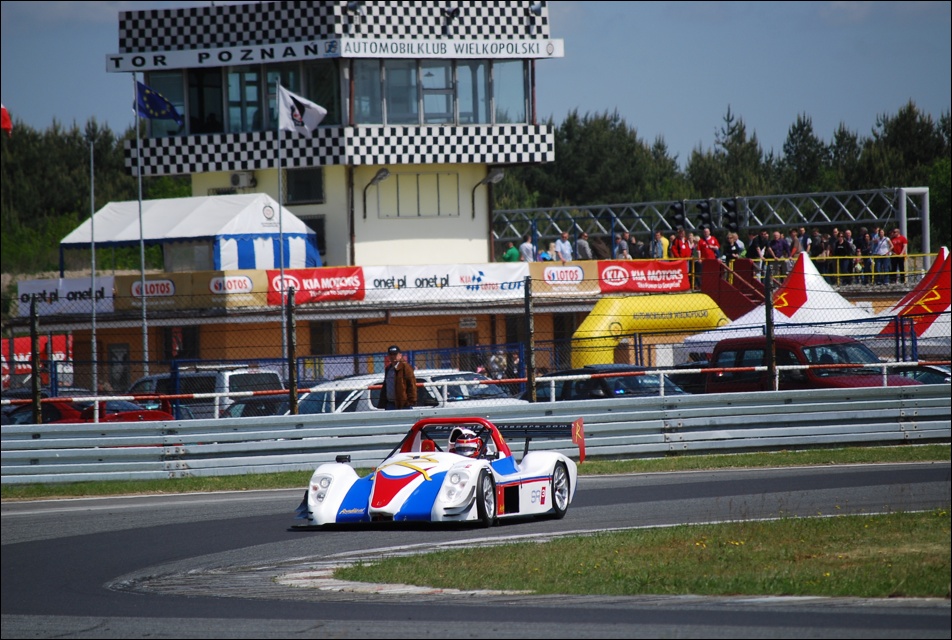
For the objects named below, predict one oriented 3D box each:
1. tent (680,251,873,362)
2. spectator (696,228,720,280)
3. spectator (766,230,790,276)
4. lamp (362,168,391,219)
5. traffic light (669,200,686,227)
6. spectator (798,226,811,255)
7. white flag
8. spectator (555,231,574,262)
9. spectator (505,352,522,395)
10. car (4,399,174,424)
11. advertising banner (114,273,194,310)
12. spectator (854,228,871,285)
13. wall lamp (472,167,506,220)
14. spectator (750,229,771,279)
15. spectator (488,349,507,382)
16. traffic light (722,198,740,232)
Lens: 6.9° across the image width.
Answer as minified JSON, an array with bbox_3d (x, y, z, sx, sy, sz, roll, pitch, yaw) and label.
[{"bbox_3d":[7.616,0.499,184.960,4.500,4.200,4.500,-2,0,14],"label":"tent"},{"bbox_3d":[7.104,-1.875,242.500,0.660,1.860,0.420,-2,0,6],"label":"spectator"},{"bbox_3d":[9.365,-1.848,245.000,0.660,1.740,0.450,-2,0,7],"label":"spectator"},{"bbox_3d":[-3.290,-4.171,264.300,1.100,1.680,0.320,-2,0,42],"label":"lamp"},{"bbox_3d":[6.781,-3.424,267.000,0.420,1.080,0.370,-2,0,-38],"label":"traffic light"},{"bbox_3d":[10.197,-1.946,246.500,0.500,1.830,0.350,-2,0,30],"label":"spectator"},{"bbox_3d":[-4.764,-5.769,219.000,1.300,1.420,0.250,-2,0,-3],"label":"white flag"},{"bbox_3d":[2.715,-1.796,241.337,0.520,1.750,0.360,-2,0,-12],"label":"spectator"},{"bbox_3d":[1.109,1.745,226.002,0.520,1.700,0.360,-2,0,12],"label":"spectator"},{"bbox_3d":[-6.715,1.900,127.000,1.720,1.320,4.300,-2,0,-39],"label":"car"},{"bbox_3d":[-9.257,-0.788,228.773,0.050,1.016,3.051,-2,0,45],"label":"advertising banner"},{"bbox_3d":[12.229,-2.004,251.000,0.520,1.790,0.350,-2,0,0],"label":"spectator"},{"bbox_3d":[0.361,-3.810,239.000,1.150,1.520,0.300,-1,0,38],"label":"wall lamp"},{"bbox_3d":[8.921,-1.944,247.686,0.520,1.750,0.360,-2,0,-18],"label":"spectator"},{"bbox_3d":[0.581,1.595,215.000,0.500,1.700,0.350,-2,0,0],"label":"spectator"},{"bbox_3d":[8.481,-3.469,264.000,0.450,1.130,0.400,-2,0,-31],"label":"traffic light"}]

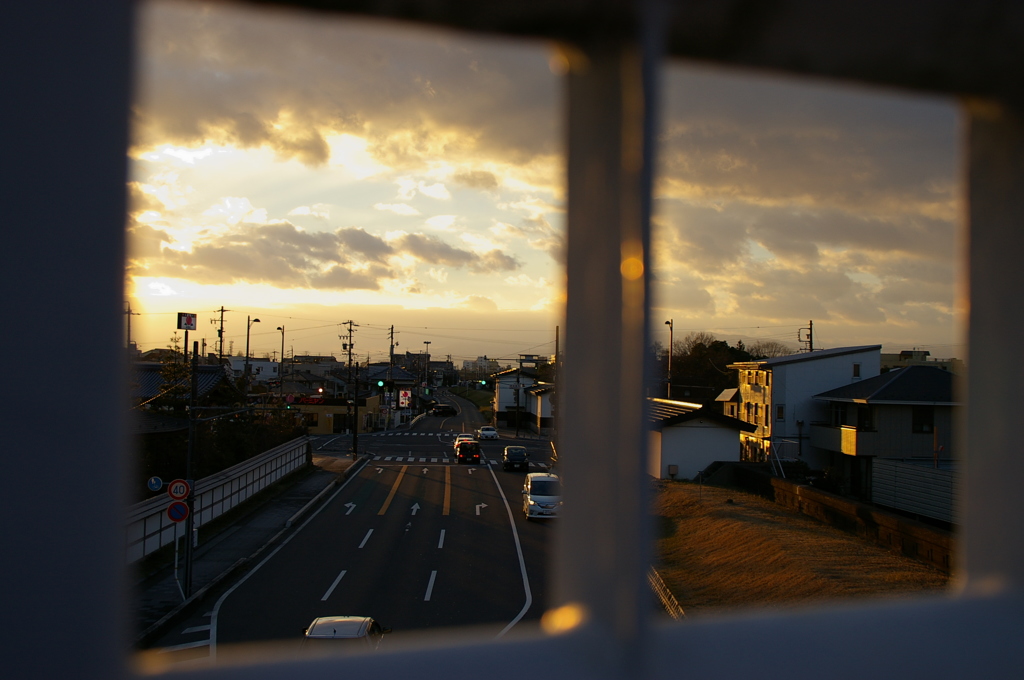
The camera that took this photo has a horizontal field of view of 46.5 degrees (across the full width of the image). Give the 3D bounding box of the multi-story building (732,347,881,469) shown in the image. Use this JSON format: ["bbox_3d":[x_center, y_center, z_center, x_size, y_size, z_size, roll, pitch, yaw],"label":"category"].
[{"bbox_3d":[23.700,5.300,97.000,9.300,9.800,11.000,1,-1,-2],"label":"multi-story building"}]

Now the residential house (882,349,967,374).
[{"bbox_3d":[81.546,8.105,235.879,18.000,12.500,12.000,1,-2,-2],"label":"residential house"}]

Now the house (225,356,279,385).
[{"bbox_3d":[-45.124,7.078,208.958,8.600,8.100,8.500,1,-2,-1],"label":"house"}]

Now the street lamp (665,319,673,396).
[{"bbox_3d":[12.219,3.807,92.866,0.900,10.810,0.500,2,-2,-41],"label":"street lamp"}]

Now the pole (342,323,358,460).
[{"bbox_3d":[-12.510,3.794,91.869,1.200,10.600,0.700,1,-1,-11],"label":"pole"}]

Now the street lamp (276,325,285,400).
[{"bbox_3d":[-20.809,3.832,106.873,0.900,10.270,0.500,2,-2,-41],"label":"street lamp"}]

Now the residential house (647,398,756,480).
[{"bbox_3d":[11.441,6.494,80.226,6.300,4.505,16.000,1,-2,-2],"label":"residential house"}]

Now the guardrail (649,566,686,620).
[{"bbox_3d":[4.300,7.114,31.968,0.200,0.750,9.500,1,-2,-1],"label":"guardrail"}]

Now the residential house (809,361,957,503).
[{"bbox_3d":[24.142,5.415,71.011,10.783,7.614,10.900,1,-2,-1],"label":"residential house"}]

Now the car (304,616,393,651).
[{"bbox_3d":[-3.500,6.490,24.700,1.720,1.520,4.400,1,-1,-2],"label":"car"}]

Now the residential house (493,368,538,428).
[{"bbox_3d":[0.280,6.981,144.640,5.800,6.926,9.500,1,-2,-2],"label":"residential house"}]

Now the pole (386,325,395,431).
[{"bbox_3d":[-12.975,4.033,127.862,0.600,11.180,0.800,1,-1,18],"label":"pole"}]

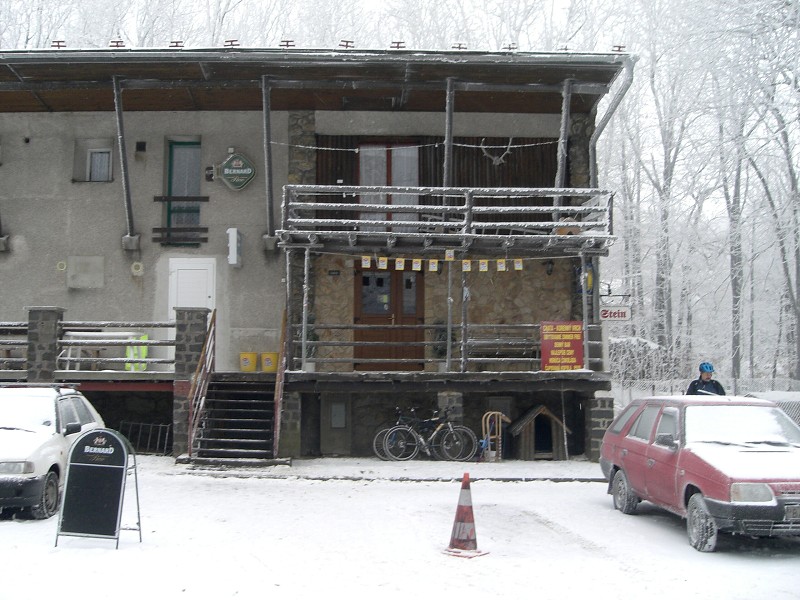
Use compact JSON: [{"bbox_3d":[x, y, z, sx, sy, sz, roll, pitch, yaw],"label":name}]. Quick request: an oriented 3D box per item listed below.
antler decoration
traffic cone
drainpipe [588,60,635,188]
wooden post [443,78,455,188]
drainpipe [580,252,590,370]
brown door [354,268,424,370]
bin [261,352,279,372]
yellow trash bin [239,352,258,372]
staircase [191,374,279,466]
[{"bbox_3d":[2.050,-3.128,18.560,0.687,0.582,0.280,0,-5,-2],"label":"antler decoration"},{"bbox_3d":[0.622,2.004,8.272,0.340,0.760,0.340,-5,-7,45],"label":"traffic cone"},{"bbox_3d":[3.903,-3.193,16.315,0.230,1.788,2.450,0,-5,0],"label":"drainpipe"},{"bbox_3d":[0.977,-2.906,17.938,0.135,3.151,0.135,0,19,-2],"label":"wooden post"},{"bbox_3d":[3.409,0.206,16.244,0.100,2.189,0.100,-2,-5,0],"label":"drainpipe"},{"bbox_3d":[-0.207,0.326,17.317,1.394,2.200,0.120,0,-5,0],"label":"brown door"},{"bbox_3d":[-2.518,1.210,17.009,0.330,0.379,0.330,0,-5,0],"label":"bin"},{"bbox_3d":[-2.931,1.210,17.009,0.336,0.379,0.336,0,-5,0],"label":"yellow trash bin"},{"bbox_3d":[-2.920,2.167,16.070,1.547,1.600,1.700,0,-5,-1],"label":"staircase"}]

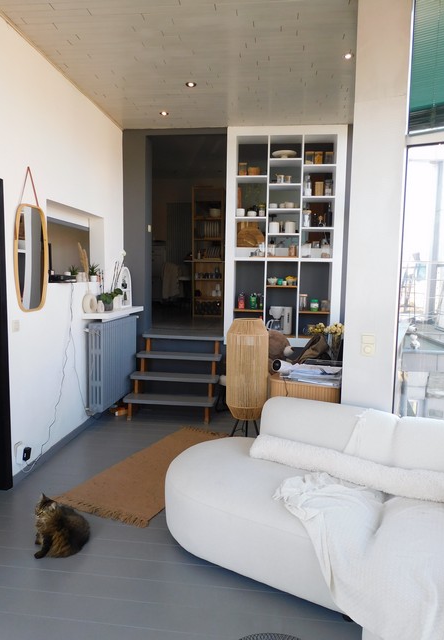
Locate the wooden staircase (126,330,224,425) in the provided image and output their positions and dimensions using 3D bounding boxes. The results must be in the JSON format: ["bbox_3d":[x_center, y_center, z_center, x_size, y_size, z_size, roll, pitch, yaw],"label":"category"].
[{"bbox_3d":[-0.489,0.608,4.875,0.927,0.812,0.942,2,6,7],"label":"wooden staircase"}]

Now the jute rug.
[{"bbox_3d":[-0.423,1.152,3.530,0.714,0.015,1.622,4,7,28],"label":"jute rug"}]

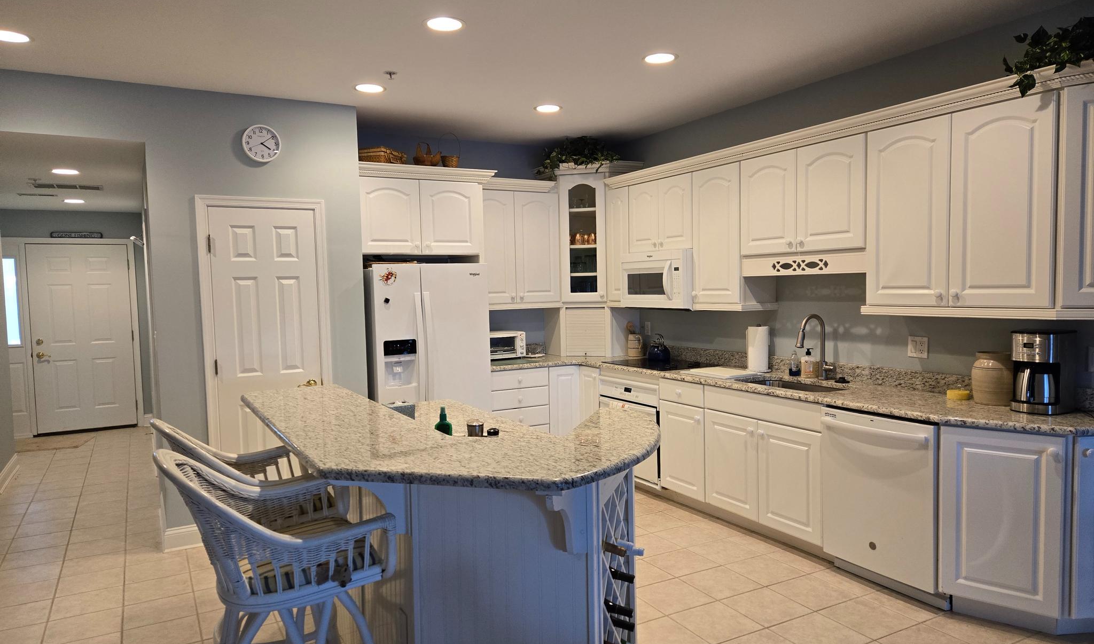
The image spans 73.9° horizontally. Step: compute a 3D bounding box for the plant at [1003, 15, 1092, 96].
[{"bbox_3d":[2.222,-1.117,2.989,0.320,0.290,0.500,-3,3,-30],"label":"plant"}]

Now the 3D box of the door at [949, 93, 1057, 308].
[{"bbox_3d":[2.019,-0.516,3.233,0.025,0.900,0.444,-3,3,-29],"label":"door"}]

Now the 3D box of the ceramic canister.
[{"bbox_3d":[2.146,0.265,3.458,0.210,0.242,0.210,-3,3,-29],"label":"ceramic canister"}]

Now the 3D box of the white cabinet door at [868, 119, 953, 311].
[{"bbox_3d":[1.831,-0.537,3.685,0.025,0.918,0.450,-3,3,-30],"label":"white cabinet door"}]

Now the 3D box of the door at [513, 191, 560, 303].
[{"bbox_3d":[-0.081,-0.622,6.102,0.412,0.917,0.025,-3,3,-30],"label":"door"}]

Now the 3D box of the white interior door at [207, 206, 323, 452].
[{"bbox_3d":[-1.742,0.309,4.569,0.612,2.030,0.040,-3,3,-29],"label":"white interior door"}]

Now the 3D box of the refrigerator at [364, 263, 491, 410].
[{"bbox_3d":[-0.961,0.433,5.381,0.833,1.687,0.850,-3,3,-30],"label":"refrigerator"}]

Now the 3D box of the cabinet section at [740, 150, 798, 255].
[{"bbox_3d":[1.354,-0.713,4.429,0.025,0.598,0.453,-3,3,-29],"label":"cabinet section"}]

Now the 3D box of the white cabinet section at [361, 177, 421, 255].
[{"bbox_3d":[-1.092,-0.738,5.062,0.443,0.526,0.025,-3,3,-29],"label":"white cabinet section"}]

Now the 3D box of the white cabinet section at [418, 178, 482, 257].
[{"bbox_3d":[-0.699,-0.749,5.267,0.453,0.524,0.025,-3,3,-29],"label":"white cabinet section"}]

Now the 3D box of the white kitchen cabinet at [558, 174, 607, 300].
[{"bbox_3d":[0.361,-0.700,6.242,0.410,1.045,0.450,0,3,16],"label":"white kitchen cabinet"}]

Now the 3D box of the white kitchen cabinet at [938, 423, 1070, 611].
[{"bbox_3d":[1.932,0.838,3.095,0.445,0.755,0.025,1,4,38],"label":"white kitchen cabinet"}]

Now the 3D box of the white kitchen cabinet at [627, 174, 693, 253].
[{"bbox_3d":[0.966,-0.793,5.469,0.320,0.515,0.754,-3,3,-30],"label":"white kitchen cabinet"}]

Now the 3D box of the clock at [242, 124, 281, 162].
[{"bbox_3d":[-1.753,-1.098,4.467,0.228,0.228,0.040,-3,3,-29],"label":"clock"}]

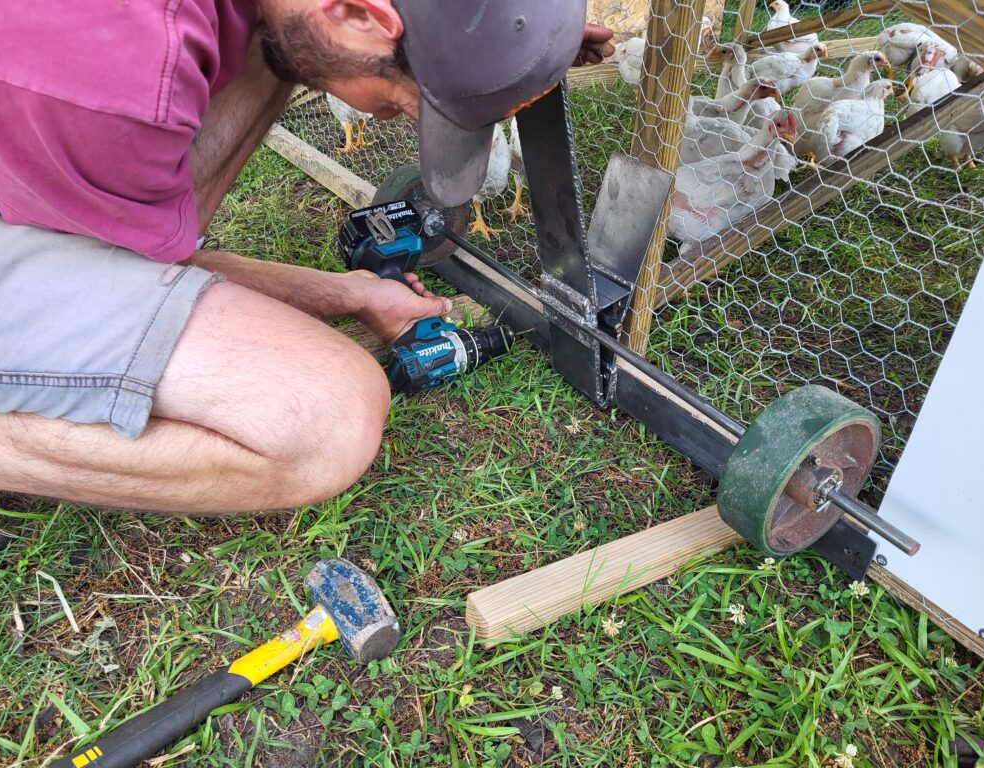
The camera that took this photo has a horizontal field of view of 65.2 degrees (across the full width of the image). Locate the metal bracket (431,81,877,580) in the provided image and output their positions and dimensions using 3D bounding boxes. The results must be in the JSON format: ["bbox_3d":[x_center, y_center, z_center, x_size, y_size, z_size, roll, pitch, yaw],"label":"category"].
[{"bbox_3d":[0.097,-0.179,0.953,0.178,0.426,0.903,-16,36,-28],"label":"metal bracket"}]

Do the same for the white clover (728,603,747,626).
[{"bbox_3d":[0.225,0.211,0.703,0.018,0.019,0.018,2,31,-1],"label":"white clover"}]

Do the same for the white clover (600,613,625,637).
[{"bbox_3d":[0.108,0.215,0.687,0.021,0.019,0.021,2,31,-1],"label":"white clover"}]

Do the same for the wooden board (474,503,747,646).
[{"bbox_3d":[0.143,0.179,0.773,0.352,0.026,0.038,-13,35,-25],"label":"wooden board"}]

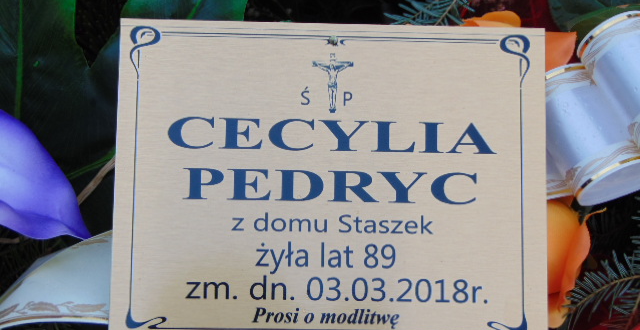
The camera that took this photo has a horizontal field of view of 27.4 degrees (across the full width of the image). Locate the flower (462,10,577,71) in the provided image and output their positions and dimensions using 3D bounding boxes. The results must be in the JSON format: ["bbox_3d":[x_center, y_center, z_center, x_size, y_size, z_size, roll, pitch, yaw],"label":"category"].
[{"bbox_3d":[0.117,-0.064,0.770,0.070,0.050,0.062,0,55,0],"label":"flower"}]

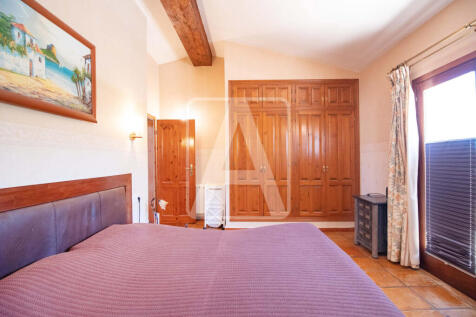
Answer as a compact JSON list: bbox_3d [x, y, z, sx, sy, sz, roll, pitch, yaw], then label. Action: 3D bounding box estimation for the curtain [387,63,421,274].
[{"bbox_3d":[2.050,0.090,2.490,0.200,2.410,0.360,0,1,2],"label":"curtain"}]

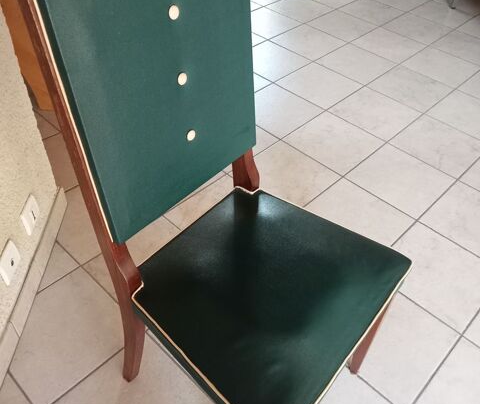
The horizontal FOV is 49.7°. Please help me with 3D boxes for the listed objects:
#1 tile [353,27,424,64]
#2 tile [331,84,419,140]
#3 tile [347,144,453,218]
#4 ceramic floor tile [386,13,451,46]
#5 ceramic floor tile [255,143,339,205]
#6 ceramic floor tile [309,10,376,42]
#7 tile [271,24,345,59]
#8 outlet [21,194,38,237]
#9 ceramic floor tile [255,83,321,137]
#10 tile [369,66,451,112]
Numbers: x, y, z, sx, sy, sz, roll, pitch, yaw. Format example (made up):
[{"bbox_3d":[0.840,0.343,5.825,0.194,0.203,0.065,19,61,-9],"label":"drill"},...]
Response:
[{"bbox_3d":[0.862,-0.901,2.990,0.330,0.010,0.330,35,51,29],"label":"tile"},{"bbox_3d":[0.623,-0.407,2.376,0.327,0.010,0.327,34,51,29],"label":"tile"},{"bbox_3d":[0.633,-0.089,2.034,0.327,0.010,0.327,34,51,29],"label":"tile"},{"bbox_3d":[1.051,-1.020,3.056,0.324,0.010,0.324,35,51,28],"label":"ceramic floor tile"},{"bbox_3d":[0.181,-0.111,2.084,0.330,0.010,0.330,35,51,29],"label":"ceramic floor tile"},{"bbox_3d":[0.606,-1.036,3.056,0.327,0.010,0.327,34,51,29],"label":"ceramic floor tile"},{"bbox_3d":[0.379,-0.878,2.851,0.324,0.010,0.324,35,51,28],"label":"tile"},{"bbox_3d":[-0.595,0.035,1.473,0.013,0.087,0.087,3,43,-2],"label":"outlet"},{"bbox_3d":[0.170,-0.434,2.431,0.330,0.010,0.330,35,51,29],"label":"ceramic floor tile"},{"bbox_3d":[0.846,-0.561,2.560,0.327,0.010,0.327,34,51,29],"label":"tile"}]

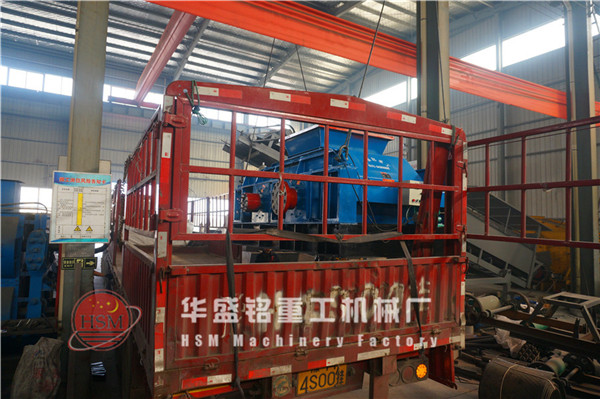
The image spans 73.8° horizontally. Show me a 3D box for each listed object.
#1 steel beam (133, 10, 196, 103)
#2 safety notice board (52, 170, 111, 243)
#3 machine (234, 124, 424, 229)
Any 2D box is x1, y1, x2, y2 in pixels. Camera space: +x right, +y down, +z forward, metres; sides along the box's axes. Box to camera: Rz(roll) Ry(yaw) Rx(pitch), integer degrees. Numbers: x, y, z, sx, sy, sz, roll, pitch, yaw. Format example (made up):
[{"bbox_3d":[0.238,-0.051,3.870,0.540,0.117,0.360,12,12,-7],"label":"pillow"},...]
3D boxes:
[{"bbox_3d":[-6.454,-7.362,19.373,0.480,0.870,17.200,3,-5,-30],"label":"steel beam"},{"bbox_3d":[-2.545,0.097,4.653,0.605,0.825,0.025,3,-4,-27],"label":"safety notice board"},{"bbox_3d":[0.165,-0.195,4.880,1.328,1.085,2.817,3,-4,-28],"label":"machine"}]

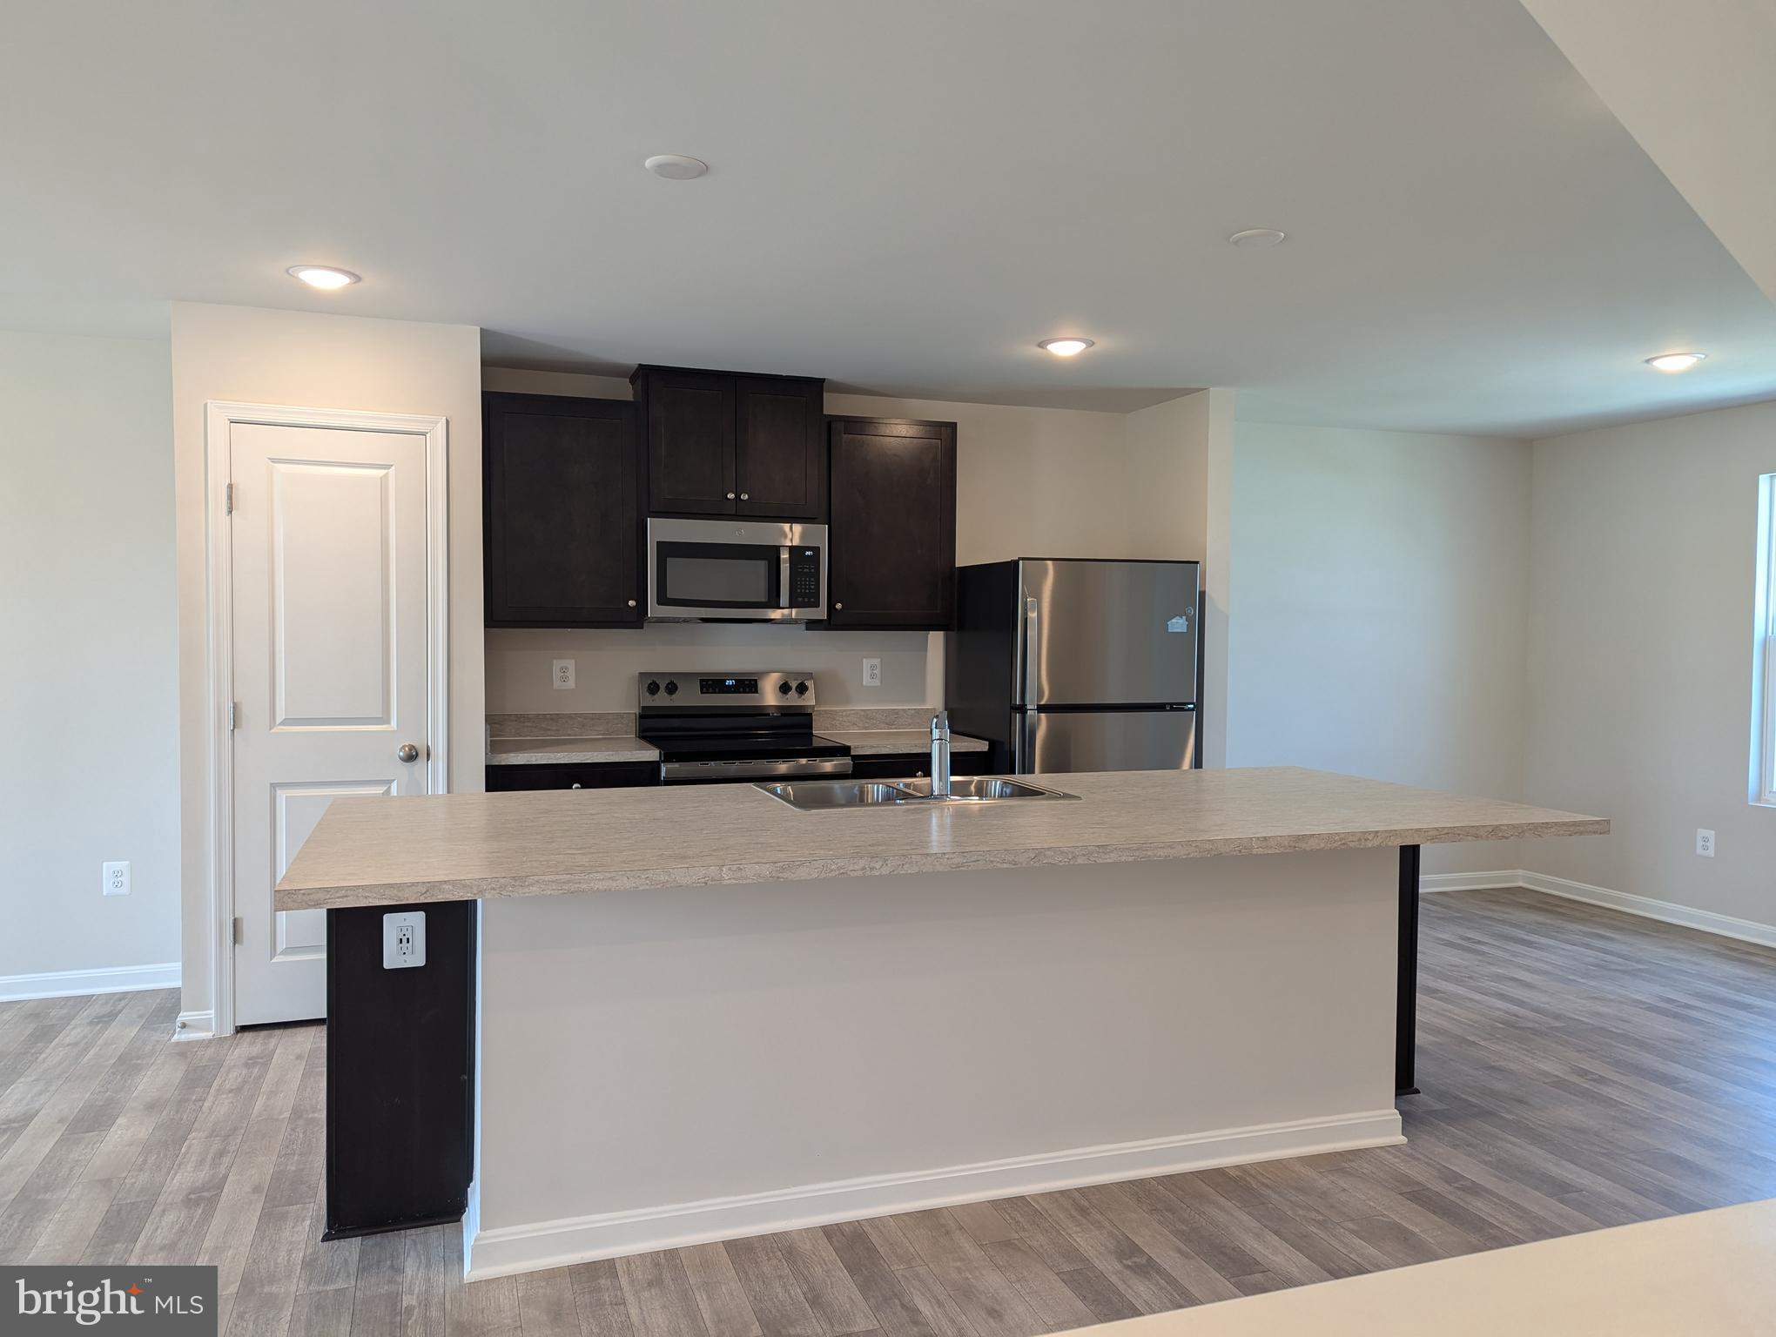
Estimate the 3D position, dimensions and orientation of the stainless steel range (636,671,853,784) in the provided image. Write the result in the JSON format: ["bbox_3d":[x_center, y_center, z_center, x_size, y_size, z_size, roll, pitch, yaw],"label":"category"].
[{"bbox_3d":[-0.600,0.628,5.079,0.757,1.193,0.685,0,2,-19],"label":"stainless steel range"}]

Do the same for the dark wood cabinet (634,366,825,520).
[{"bbox_3d":[-0.674,-0.914,5.194,0.780,0.608,0.338,0,2,-19],"label":"dark wood cabinet"}]

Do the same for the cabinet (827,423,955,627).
[{"bbox_3d":[-0.035,-0.617,5.429,0.600,0.907,0.328,0,2,-19],"label":"cabinet"}]

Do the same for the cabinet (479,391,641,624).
[{"bbox_3d":[-1.320,-0.613,4.986,0.613,0.907,0.328,0,2,-19],"label":"cabinet"}]

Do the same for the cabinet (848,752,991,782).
[{"bbox_3d":[0.023,0.783,5.343,0.581,0.877,0.628,0,2,-19],"label":"cabinet"}]

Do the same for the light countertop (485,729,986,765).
[{"bbox_3d":[-0.626,0.319,5.087,1.985,0.038,0.641,0,2,-19],"label":"light countertop"}]

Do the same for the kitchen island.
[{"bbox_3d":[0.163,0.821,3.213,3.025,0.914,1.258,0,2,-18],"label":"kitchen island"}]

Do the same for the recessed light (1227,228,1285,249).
[{"bbox_3d":[0.996,-1.154,3.328,0.142,0.015,0.142,0,2,0],"label":"recessed light"}]

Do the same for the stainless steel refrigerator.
[{"bbox_3d":[0.800,0.382,5.458,0.838,1.685,0.795,0,2,-19],"label":"stainless steel refrigerator"}]

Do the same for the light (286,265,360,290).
[{"bbox_3d":[-1.705,-1.179,3.733,0.204,0.022,0.204,0,2,-19],"label":"light"}]

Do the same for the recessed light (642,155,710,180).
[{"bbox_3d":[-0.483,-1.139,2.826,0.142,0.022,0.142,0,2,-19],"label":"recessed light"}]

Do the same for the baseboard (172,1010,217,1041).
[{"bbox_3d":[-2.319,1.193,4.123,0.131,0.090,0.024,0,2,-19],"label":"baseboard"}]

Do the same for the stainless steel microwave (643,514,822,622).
[{"bbox_3d":[-0.657,-0.403,5.196,0.757,0.409,0.398,0,2,-19],"label":"stainless steel microwave"}]

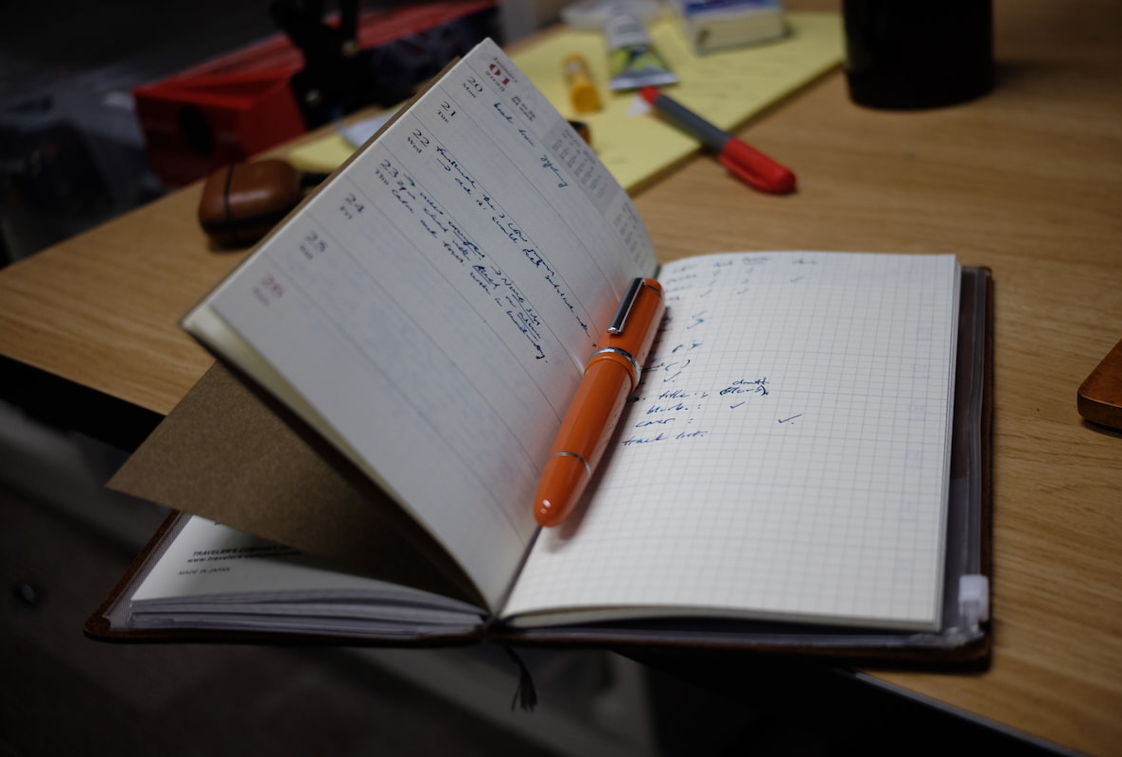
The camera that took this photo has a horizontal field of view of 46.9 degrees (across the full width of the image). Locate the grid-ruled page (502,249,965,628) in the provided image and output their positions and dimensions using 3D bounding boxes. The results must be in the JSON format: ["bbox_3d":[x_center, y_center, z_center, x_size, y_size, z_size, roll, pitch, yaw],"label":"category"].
[{"bbox_3d":[0.065,0.006,0.407,0.111,0.008,0.210,-2,29,19],"label":"grid-ruled page"}]

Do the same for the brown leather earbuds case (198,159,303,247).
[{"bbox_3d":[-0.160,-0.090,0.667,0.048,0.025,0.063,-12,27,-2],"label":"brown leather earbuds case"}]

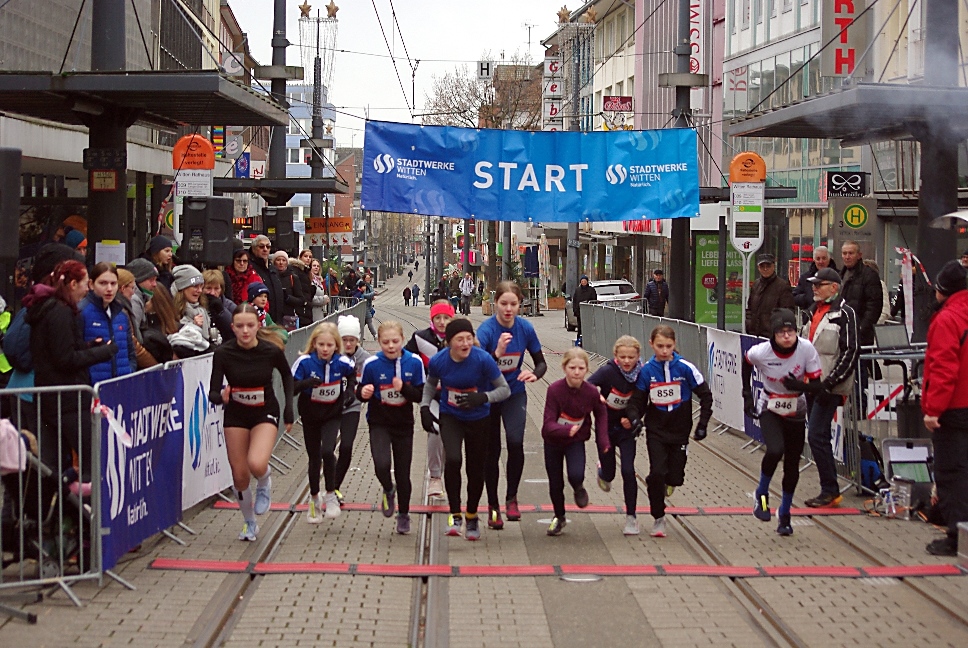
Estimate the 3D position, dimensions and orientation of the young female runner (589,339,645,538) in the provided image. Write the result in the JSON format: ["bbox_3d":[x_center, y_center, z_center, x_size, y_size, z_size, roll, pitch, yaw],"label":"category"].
[{"bbox_3d":[0.893,0.715,14.650,0.420,1.310,0.600,1,1,0],"label":"young female runner"}]

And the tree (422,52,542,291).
[{"bbox_3d":[0.020,-5.769,90.000,5.000,10.500,5.000,1,2,0],"label":"tree"}]

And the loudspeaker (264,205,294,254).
[{"bbox_3d":[-3.187,-1.480,34.200,0.410,0.665,0.380,1,2,21],"label":"loudspeaker"}]

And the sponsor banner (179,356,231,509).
[{"bbox_3d":[-1.965,0.707,16.100,0.040,0.980,3.000,1,1,1],"label":"sponsor banner"}]

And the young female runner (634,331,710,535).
[{"bbox_3d":[1.253,0.718,14.600,0.520,1.390,0.650,0,1,5],"label":"young female runner"}]

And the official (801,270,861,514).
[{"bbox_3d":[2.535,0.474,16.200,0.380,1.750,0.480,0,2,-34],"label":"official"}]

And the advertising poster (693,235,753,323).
[{"bbox_3d":[4.679,-0.867,43.000,1.180,1.780,0.060,1,1,2],"label":"advertising poster"}]

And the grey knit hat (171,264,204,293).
[{"bbox_3d":[-2.230,-0.342,16.600,0.215,0.210,0.245,-4,-2,-40],"label":"grey knit hat"}]

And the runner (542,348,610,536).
[{"bbox_3d":[0.612,0.784,14.600,0.470,1.250,0.580,0,1,0],"label":"runner"}]

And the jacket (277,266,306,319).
[{"bbox_3d":[-2.305,-0.292,26.300,0.480,0.740,0.330,-1,2,-30],"label":"jacket"}]

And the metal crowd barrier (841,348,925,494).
[{"bbox_3d":[3.850,0.763,17.100,2.000,1.100,0.450,0,1,0],"label":"metal crowd barrier"}]

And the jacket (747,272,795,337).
[{"bbox_3d":[2.894,-0.126,22.300,0.540,0.780,0.340,1,2,18],"label":"jacket"}]

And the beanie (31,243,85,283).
[{"bbox_3d":[-2.538,-0.362,13.200,0.290,0.250,0.260,1,2,18],"label":"beanie"}]

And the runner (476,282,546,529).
[{"bbox_3d":[0.187,0.554,15.000,0.490,1.660,0.560,0,1,0],"label":"runner"}]

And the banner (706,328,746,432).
[{"bbox_3d":[2.506,0.581,23.100,0.040,0.960,2.400,1,2,-2],"label":"banner"}]

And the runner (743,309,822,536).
[{"bbox_3d":[1.974,0.651,14.600,0.540,1.490,0.640,0,1,2],"label":"runner"}]

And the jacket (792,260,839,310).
[{"bbox_3d":[3.273,-0.269,21.600,0.560,0.780,0.340,1,1,12],"label":"jacket"}]

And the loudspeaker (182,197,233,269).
[{"bbox_3d":[-2.722,-0.921,21.800,0.410,0.665,0.380,1,2,22],"label":"loudspeaker"}]

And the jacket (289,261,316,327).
[{"bbox_3d":[-2.337,-0.394,28.500,0.470,0.900,0.350,-1,2,-41],"label":"jacket"}]

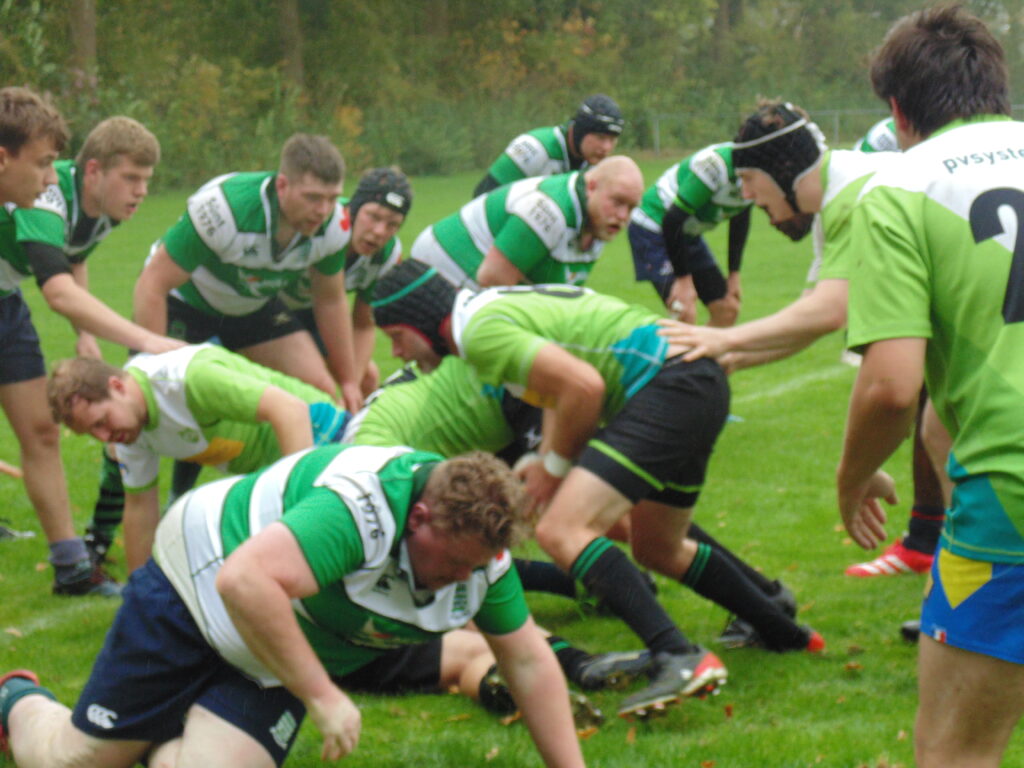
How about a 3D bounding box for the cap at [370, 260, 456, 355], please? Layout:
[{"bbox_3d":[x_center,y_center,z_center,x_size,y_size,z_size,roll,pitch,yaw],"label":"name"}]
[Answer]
[{"bbox_3d":[-0.243,-0.186,7.150,0.225,0.215,0.180,-40,7,0],"label":"cap"}]

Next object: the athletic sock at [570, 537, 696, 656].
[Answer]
[{"bbox_3d":[0.287,0.504,6.850,0.150,0.320,0.125,-41,0,0],"label":"athletic sock"}]

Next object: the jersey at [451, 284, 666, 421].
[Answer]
[{"bbox_3d":[0.109,-0.082,7.120,0.570,0.320,0.480,10,0,-16],"label":"jersey"}]

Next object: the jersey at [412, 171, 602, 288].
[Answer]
[{"bbox_3d":[-0.025,-0.455,8.600,0.470,0.330,0.580,-8,-21,-49],"label":"jersey"}]

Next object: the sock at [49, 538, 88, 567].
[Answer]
[{"bbox_3d":[-1.290,0.503,8.450,0.125,0.110,0.105,-10,7,16],"label":"sock"}]

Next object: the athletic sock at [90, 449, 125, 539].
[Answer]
[{"bbox_3d":[-1.148,0.312,8.250,0.120,0.290,0.110,20,17,34],"label":"athletic sock"}]

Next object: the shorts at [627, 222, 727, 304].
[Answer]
[{"bbox_3d":[0.600,-0.471,10.700,0.360,0.340,0.310,-5,29,-37],"label":"shorts"}]

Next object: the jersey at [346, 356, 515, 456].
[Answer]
[{"bbox_3d":[-0.200,0.072,7.300,0.520,0.320,0.460,-2,4,29],"label":"jersey"}]

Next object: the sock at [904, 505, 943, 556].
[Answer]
[{"bbox_3d":[1.255,0.445,8.800,0.130,0.180,0.110,2,7,-6],"label":"sock"}]

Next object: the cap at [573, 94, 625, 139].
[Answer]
[{"bbox_3d":[0.304,-0.927,10.200,0.190,0.200,0.230,-5,27,-37],"label":"cap"}]

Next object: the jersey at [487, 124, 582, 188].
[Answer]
[{"bbox_3d":[0.062,-0.803,10.900,0.460,0.330,0.540,-7,-25,-46],"label":"jersey"}]

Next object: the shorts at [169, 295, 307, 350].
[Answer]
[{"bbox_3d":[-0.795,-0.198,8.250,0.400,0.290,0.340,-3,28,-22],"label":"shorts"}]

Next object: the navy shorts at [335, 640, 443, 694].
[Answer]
[{"bbox_3d":[-0.366,0.643,7.100,0.380,0.240,0.380,3,6,9],"label":"navy shorts"}]

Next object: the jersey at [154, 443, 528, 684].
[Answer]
[{"bbox_3d":[-0.329,0.339,5.500,0.580,0.400,0.670,-4,-15,-38],"label":"jersey"}]

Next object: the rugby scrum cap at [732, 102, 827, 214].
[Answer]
[{"bbox_3d":[0.639,-0.541,6.950,0.210,0.235,0.185,-30,0,0],"label":"rugby scrum cap"}]

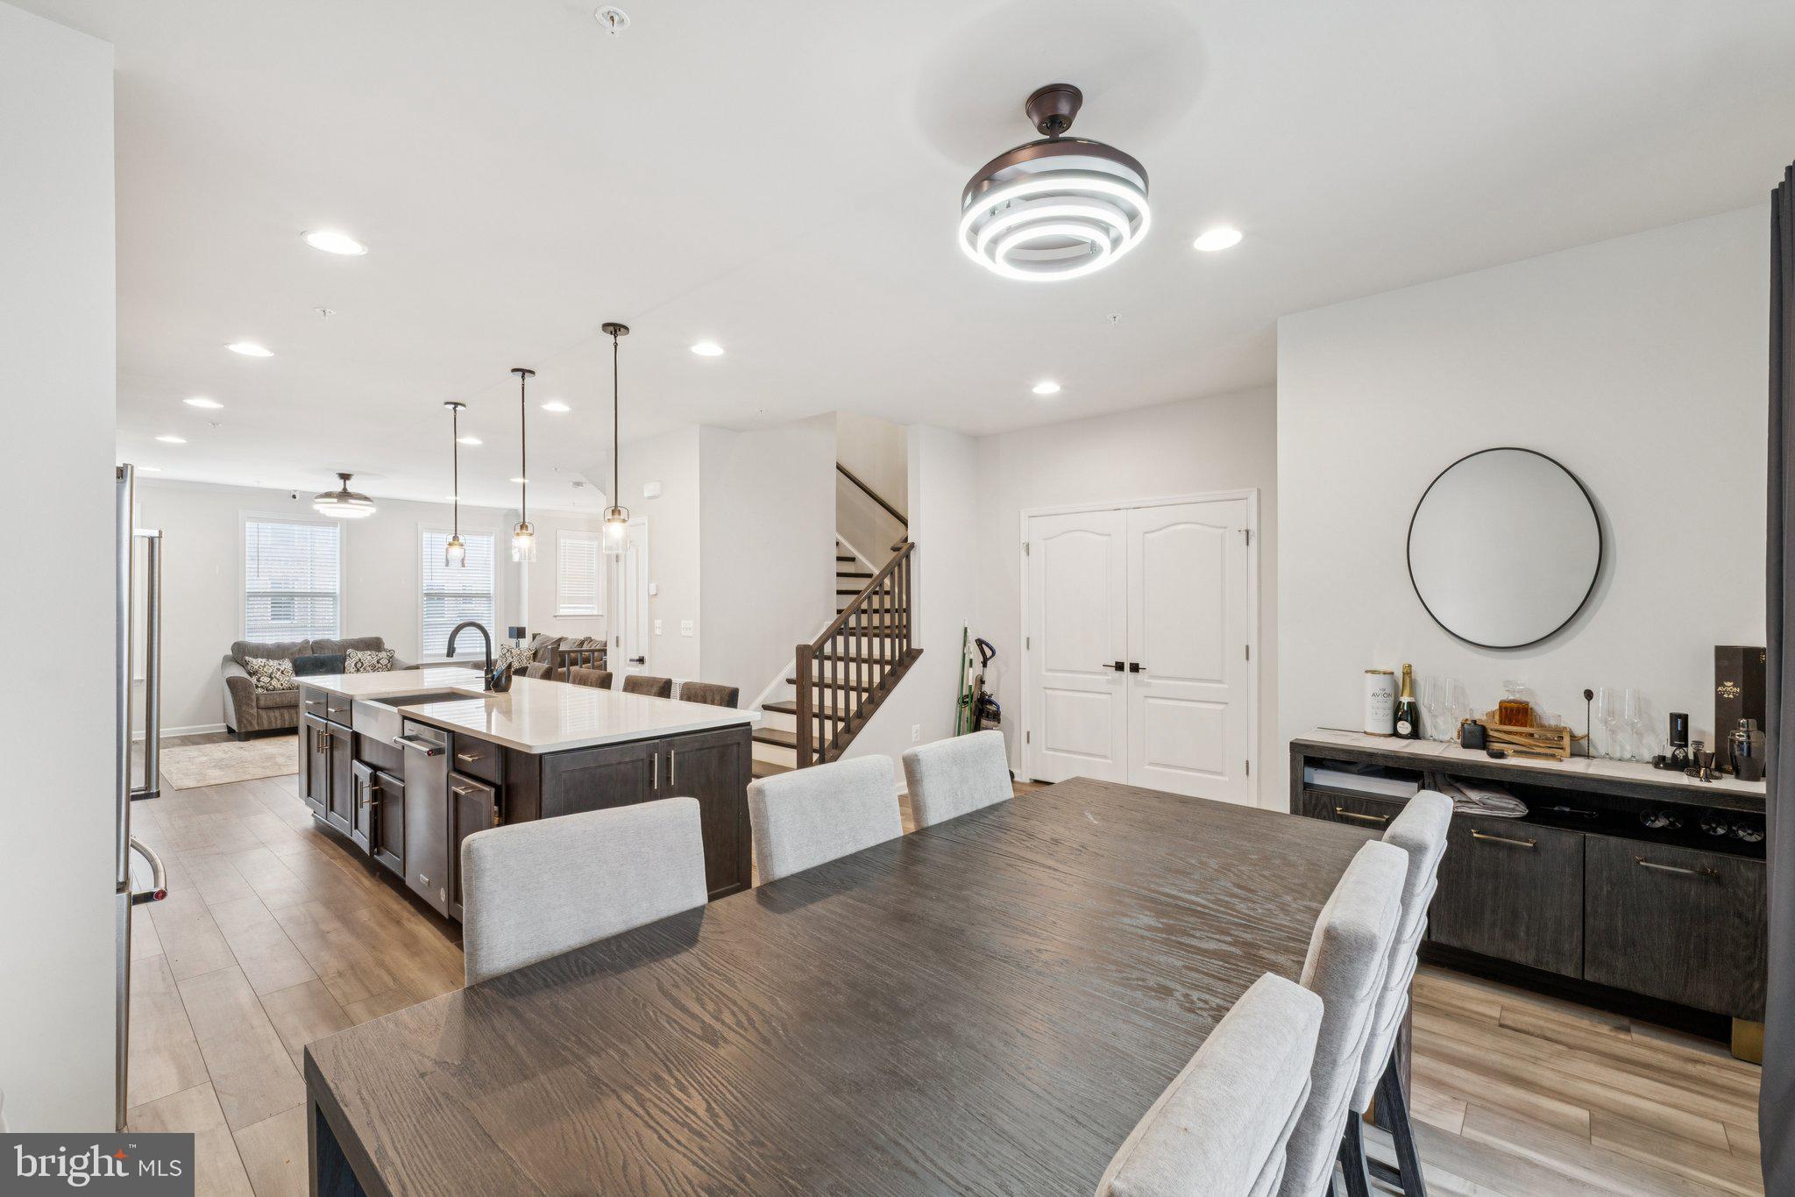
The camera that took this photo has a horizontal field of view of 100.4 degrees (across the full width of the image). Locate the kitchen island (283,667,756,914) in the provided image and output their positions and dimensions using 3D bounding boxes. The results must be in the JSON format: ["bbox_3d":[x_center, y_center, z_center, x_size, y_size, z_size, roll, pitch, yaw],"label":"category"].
[{"bbox_3d":[-2.284,0.977,4.135,3.494,0.910,1.047,0,0,41],"label":"kitchen island"}]

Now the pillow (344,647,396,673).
[{"bbox_3d":[-6.201,0.785,8.803,0.150,0.400,0.470,-20,-13,39],"label":"pillow"}]

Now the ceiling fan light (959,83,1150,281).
[{"bbox_3d":[0.416,-1.130,1.990,0.510,0.410,0.510,0,0,0],"label":"ceiling fan light"}]

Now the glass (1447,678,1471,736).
[{"bbox_3d":[2.293,0.469,3.069,0.077,0.250,0.077,0,0,41],"label":"glass"}]

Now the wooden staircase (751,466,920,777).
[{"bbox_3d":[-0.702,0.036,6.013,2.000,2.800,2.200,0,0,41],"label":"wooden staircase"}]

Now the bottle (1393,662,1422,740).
[{"bbox_3d":[2.165,0.441,3.176,0.090,0.320,0.090,0,0,41],"label":"bottle"}]

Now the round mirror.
[{"bbox_3d":[2.373,-0.197,2.953,0.595,0.793,0.030,0,0,41],"label":"round mirror"}]

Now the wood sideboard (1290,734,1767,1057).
[{"bbox_3d":[2.314,1.019,2.845,1.390,0.835,0.407,0,0,41],"label":"wood sideboard"}]

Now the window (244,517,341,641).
[{"bbox_3d":[-7.105,-0.043,8.798,0.100,1.745,0.910,0,0,41],"label":"window"}]

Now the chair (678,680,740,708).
[{"bbox_3d":[-1.197,0.948,3.983,0.470,0.970,0.550,0,0,41],"label":"chair"}]

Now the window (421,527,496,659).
[{"bbox_3d":[-5.946,-0.047,10.137,0.100,1.760,0.916,0,0,41],"label":"window"}]

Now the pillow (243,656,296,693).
[{"bbox_3d":[-6.624,0.801,7.912,0.150,0.400,0.430,-24,-11,24],"label":"pillow"}]

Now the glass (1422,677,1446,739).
[{"bbox_3d":[2.193,0.461,3.067,0.072,0.250,0.072,0,0,41],"label":"glass"}]

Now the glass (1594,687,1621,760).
[{"bbox_3d":[2.585,0.461,2.721,0.072,0.250,0.072,0,0,41],"label":"glass"}]

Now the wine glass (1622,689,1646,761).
[{"bbox_3d":[2.636,0.461,2.677,0.072,0.250,0.072,0,0,41],"label":"wine glass"}]

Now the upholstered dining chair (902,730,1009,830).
[{"bbox_3d":[0.397,0.968,2.472,0.620,0.930,0.490,0,0,41],"label":"upholstered dining chair"}]

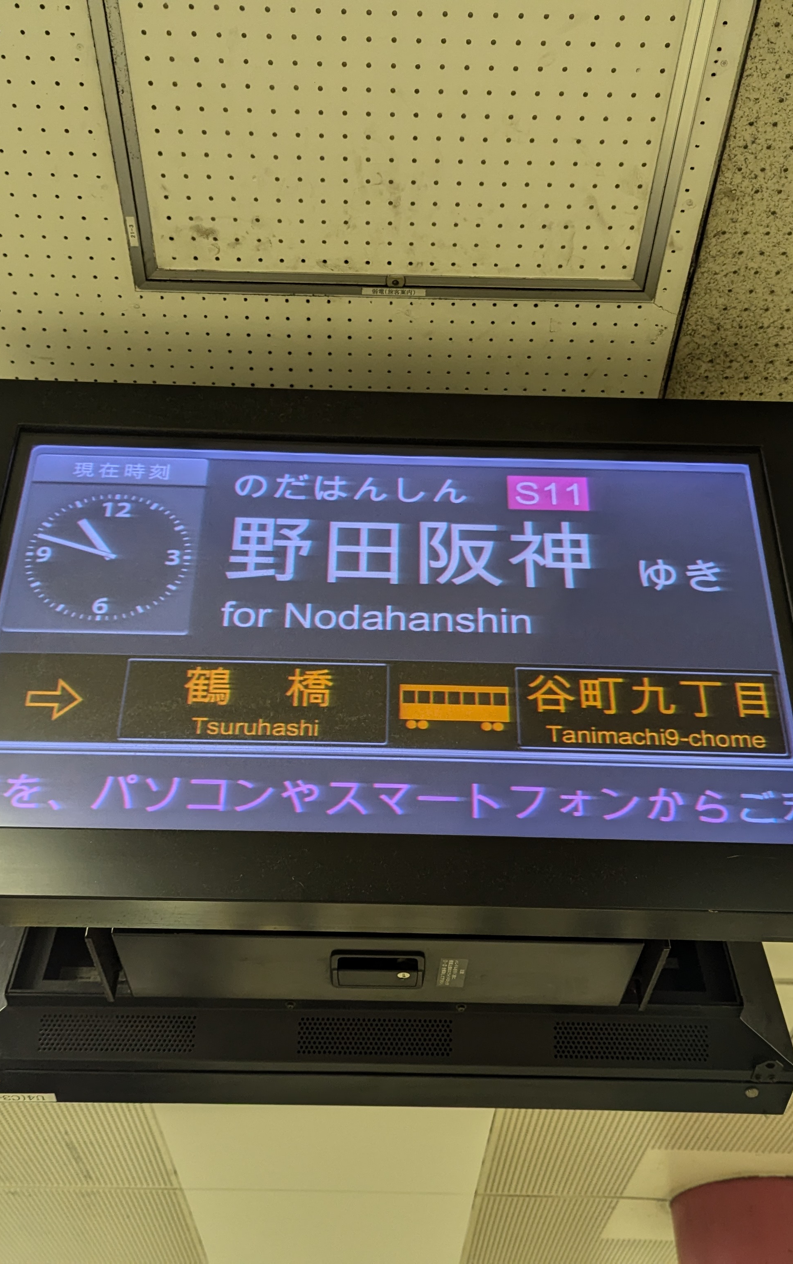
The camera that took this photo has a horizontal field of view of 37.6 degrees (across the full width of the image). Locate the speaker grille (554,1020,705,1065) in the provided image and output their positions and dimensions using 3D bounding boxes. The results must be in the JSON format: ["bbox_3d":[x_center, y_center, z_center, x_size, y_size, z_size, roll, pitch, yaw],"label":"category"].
[{"bbox_3d":[0.278,0.485,1.378,0.183,0.042,0.010,1,-11,-1],"label":"speaker grille"}]

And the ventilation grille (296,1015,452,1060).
[{"bbox_3d":[-0.025,0.477,1.372,0.183,0.042,0.010,1,-11,-1],"label":"ventilation grille"}]

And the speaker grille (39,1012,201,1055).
[{"bbox_3d":[-0.325,0.470,1.365,0.183,0.042,0.010,1,-11,-1],"label":"speaker grille"}]

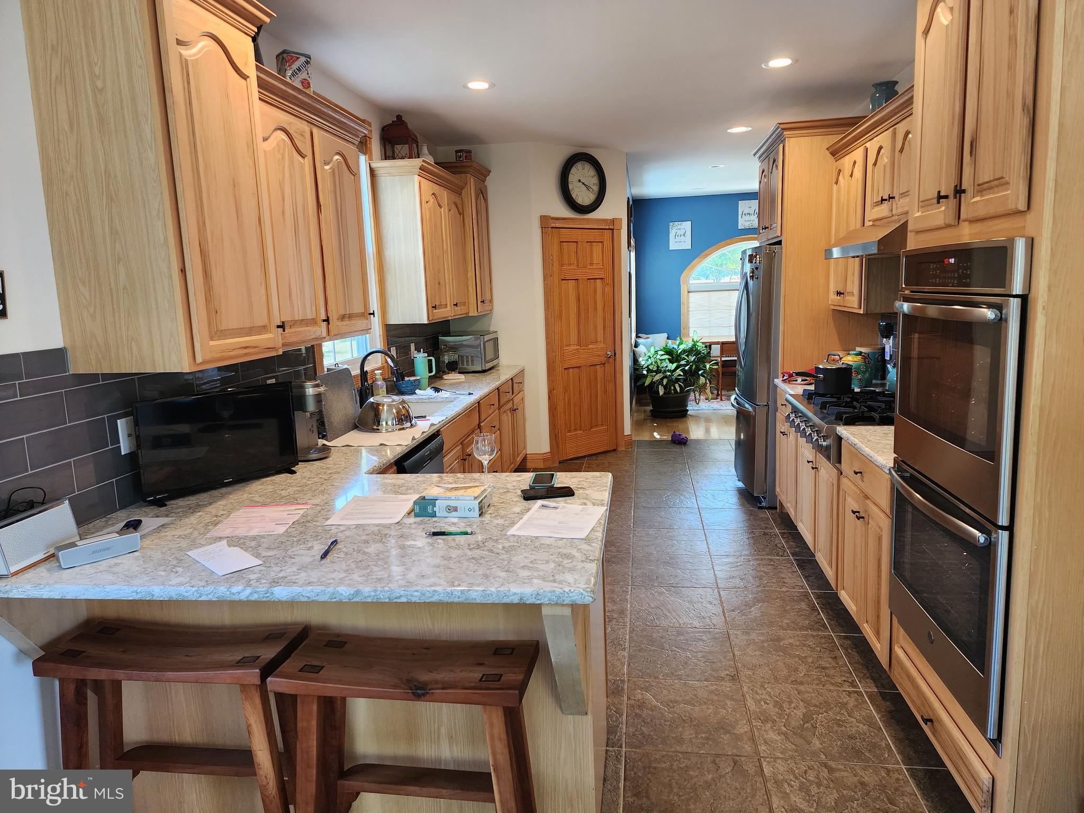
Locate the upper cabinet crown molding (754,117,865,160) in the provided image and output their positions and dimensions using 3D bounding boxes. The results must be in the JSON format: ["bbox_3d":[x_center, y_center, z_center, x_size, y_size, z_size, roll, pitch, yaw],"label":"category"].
[{"bbox_3d":[1.851,-1.797,4.921,0.638,0.098,1.050,-1,9,8],"label":"upper cabinet crown molding"}]

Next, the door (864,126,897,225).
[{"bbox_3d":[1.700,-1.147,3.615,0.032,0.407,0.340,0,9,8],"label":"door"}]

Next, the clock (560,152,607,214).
[{"bbox_3d":[0.378,-1.960,6.306,0.510,0.510,0.055,-9,11,-34],"label":"clock"}]

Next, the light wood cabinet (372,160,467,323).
[{"bbox_3d":[-0.801,-1.097,4.996,0.370,0.995,1.100,-1,9,8],"label":"light wood cabinet"}]

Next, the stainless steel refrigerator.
[{"bbox_3d":[1.794,-0.242,5.219,0.800,1.784,0.910,-1,9,8],"label":"stainless steel refrigerator"}]

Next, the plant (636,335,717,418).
[{"bbox_3d":[1.608,-0.382,8.691,0.950,0.970,0.850,-1,9,8],"label":"plant"}]

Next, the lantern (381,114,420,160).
[{"bbox_3d":[-0.891,-1.675,4.578,0.188,0.335,0.185,-1,9,8],"label":"lantern"}]

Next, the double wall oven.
[{"bbox_3d":[1.428,0.187,2.084,0.630,1.292,0.755,-1,9,8],"label":"double wall oven"}]

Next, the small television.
[{"bbox_3d":[-1.119,0.119,2.515,0.120,0.345,0.555,5,12,38],"label":"small television"}]

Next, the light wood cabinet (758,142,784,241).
[{"bbox_3d":[1.871,-1.463,4.989,0.608,0.610,0.960,-1,9,8],"label":"light wood cabinet"}]

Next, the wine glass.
[{"bbox_3d":[-0.190,0.182,2.427,0.082,0.180,0.082,-1,9,8],"label":"wine glass"}]

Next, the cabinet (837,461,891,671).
[{"bbox_3d":[1.587,0.581,2.865,0.588,0.665,0.715,-1,9,8],"label":"cabinet"}]

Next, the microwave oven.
[{"bbox_3d":[-0.610,-0.449,6.050,0.380,0.303,0.480,-1,9,8],"label":"microwave oven"}]

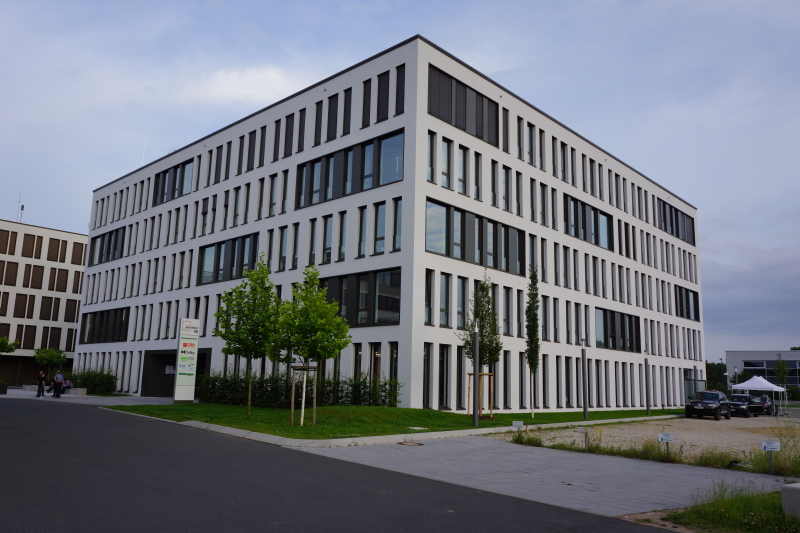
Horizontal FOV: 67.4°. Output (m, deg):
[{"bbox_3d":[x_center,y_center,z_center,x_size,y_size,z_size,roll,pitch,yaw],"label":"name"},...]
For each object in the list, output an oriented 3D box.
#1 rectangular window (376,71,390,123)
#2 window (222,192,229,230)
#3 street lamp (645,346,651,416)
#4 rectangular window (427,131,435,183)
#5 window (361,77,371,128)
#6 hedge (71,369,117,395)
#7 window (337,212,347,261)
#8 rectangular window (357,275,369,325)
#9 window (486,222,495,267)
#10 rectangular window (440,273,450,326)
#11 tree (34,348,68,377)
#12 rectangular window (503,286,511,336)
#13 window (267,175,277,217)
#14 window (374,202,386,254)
[{"bbox_3d":[-0.854,-8.999,32.104,0.868,2.684,0.200,-8,-14,42],"label":"rectangular window"},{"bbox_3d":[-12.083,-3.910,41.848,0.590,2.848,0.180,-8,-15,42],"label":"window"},{"bbox_3d":[16.596,7.764,40.258,0.230,4.336,0.230,-9,-15,44],"label":"street lamp"},{"bbox_3d":[1.606,-5.543,30.508,0.200,2.770,0.665,-9,-16,44],"label":"rectangular window"},{"bbox_3d":[-1.779,-8.875,32.837,0.665,2.770,0.200,-9,-15,42],"label":"window"},{"bbox_3d":[-24.700,9.308,48.200,7.200,1.850,1.100,-9,-15,42],"label":"hedge"},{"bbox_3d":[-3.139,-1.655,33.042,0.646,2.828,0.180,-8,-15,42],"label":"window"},{"bbox_3d":[-1.834,1.683,30.586,0.892,2.753,0.200,-8,-15,42],"label":"rectangular window"},{"bbox_3d":[5.045,-1.228,33.421,0.200,2.779,0.926,-9,-15,44],"label":"window"},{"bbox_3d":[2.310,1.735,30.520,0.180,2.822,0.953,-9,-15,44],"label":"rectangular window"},{"bbox_3d":[-29.942,8.956,51.675,2.800,3.669,2.800,8,-13,-29],"label":"tree"},{"bbox_3d":[6.004,2.523,33.777,0.200,2.753,0.892,-9,-15,44],"label":"rectangular window"},{"bbox_3d":[-7.920,-4.413,37.724,0.940,2.770,0.200,-8,-15,42],"label":"window"},{"bbox_3d":[-1.026,-1.909,30.703,0.868,2.678,0.200,-8,-14,42],"label":"window"}]

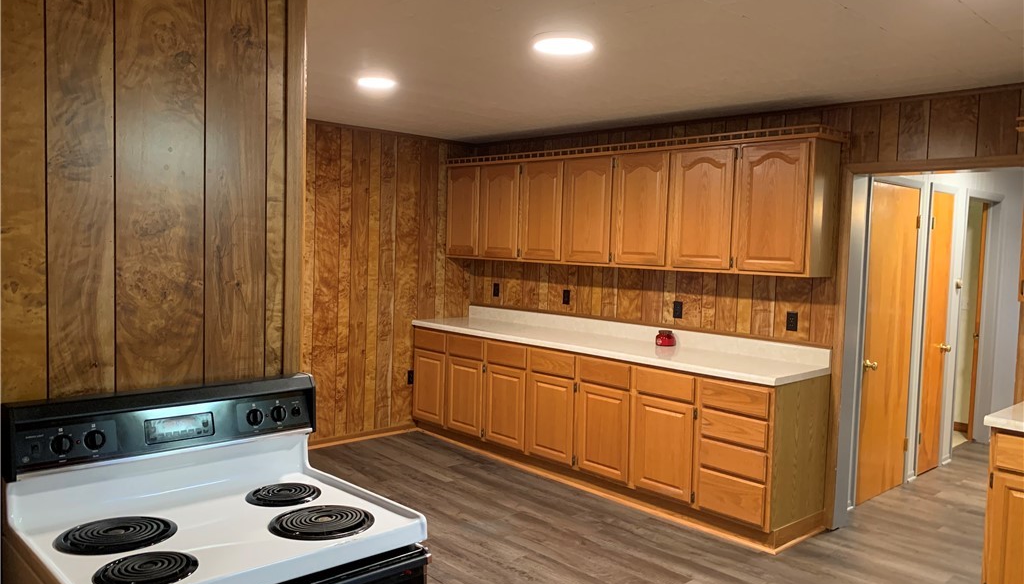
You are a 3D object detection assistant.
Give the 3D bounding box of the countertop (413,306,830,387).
[{"bbox_3d":[0.490,0.296,5.283,0.610,0.142,3.200,-2,5,-42],"label":"countertop"}]

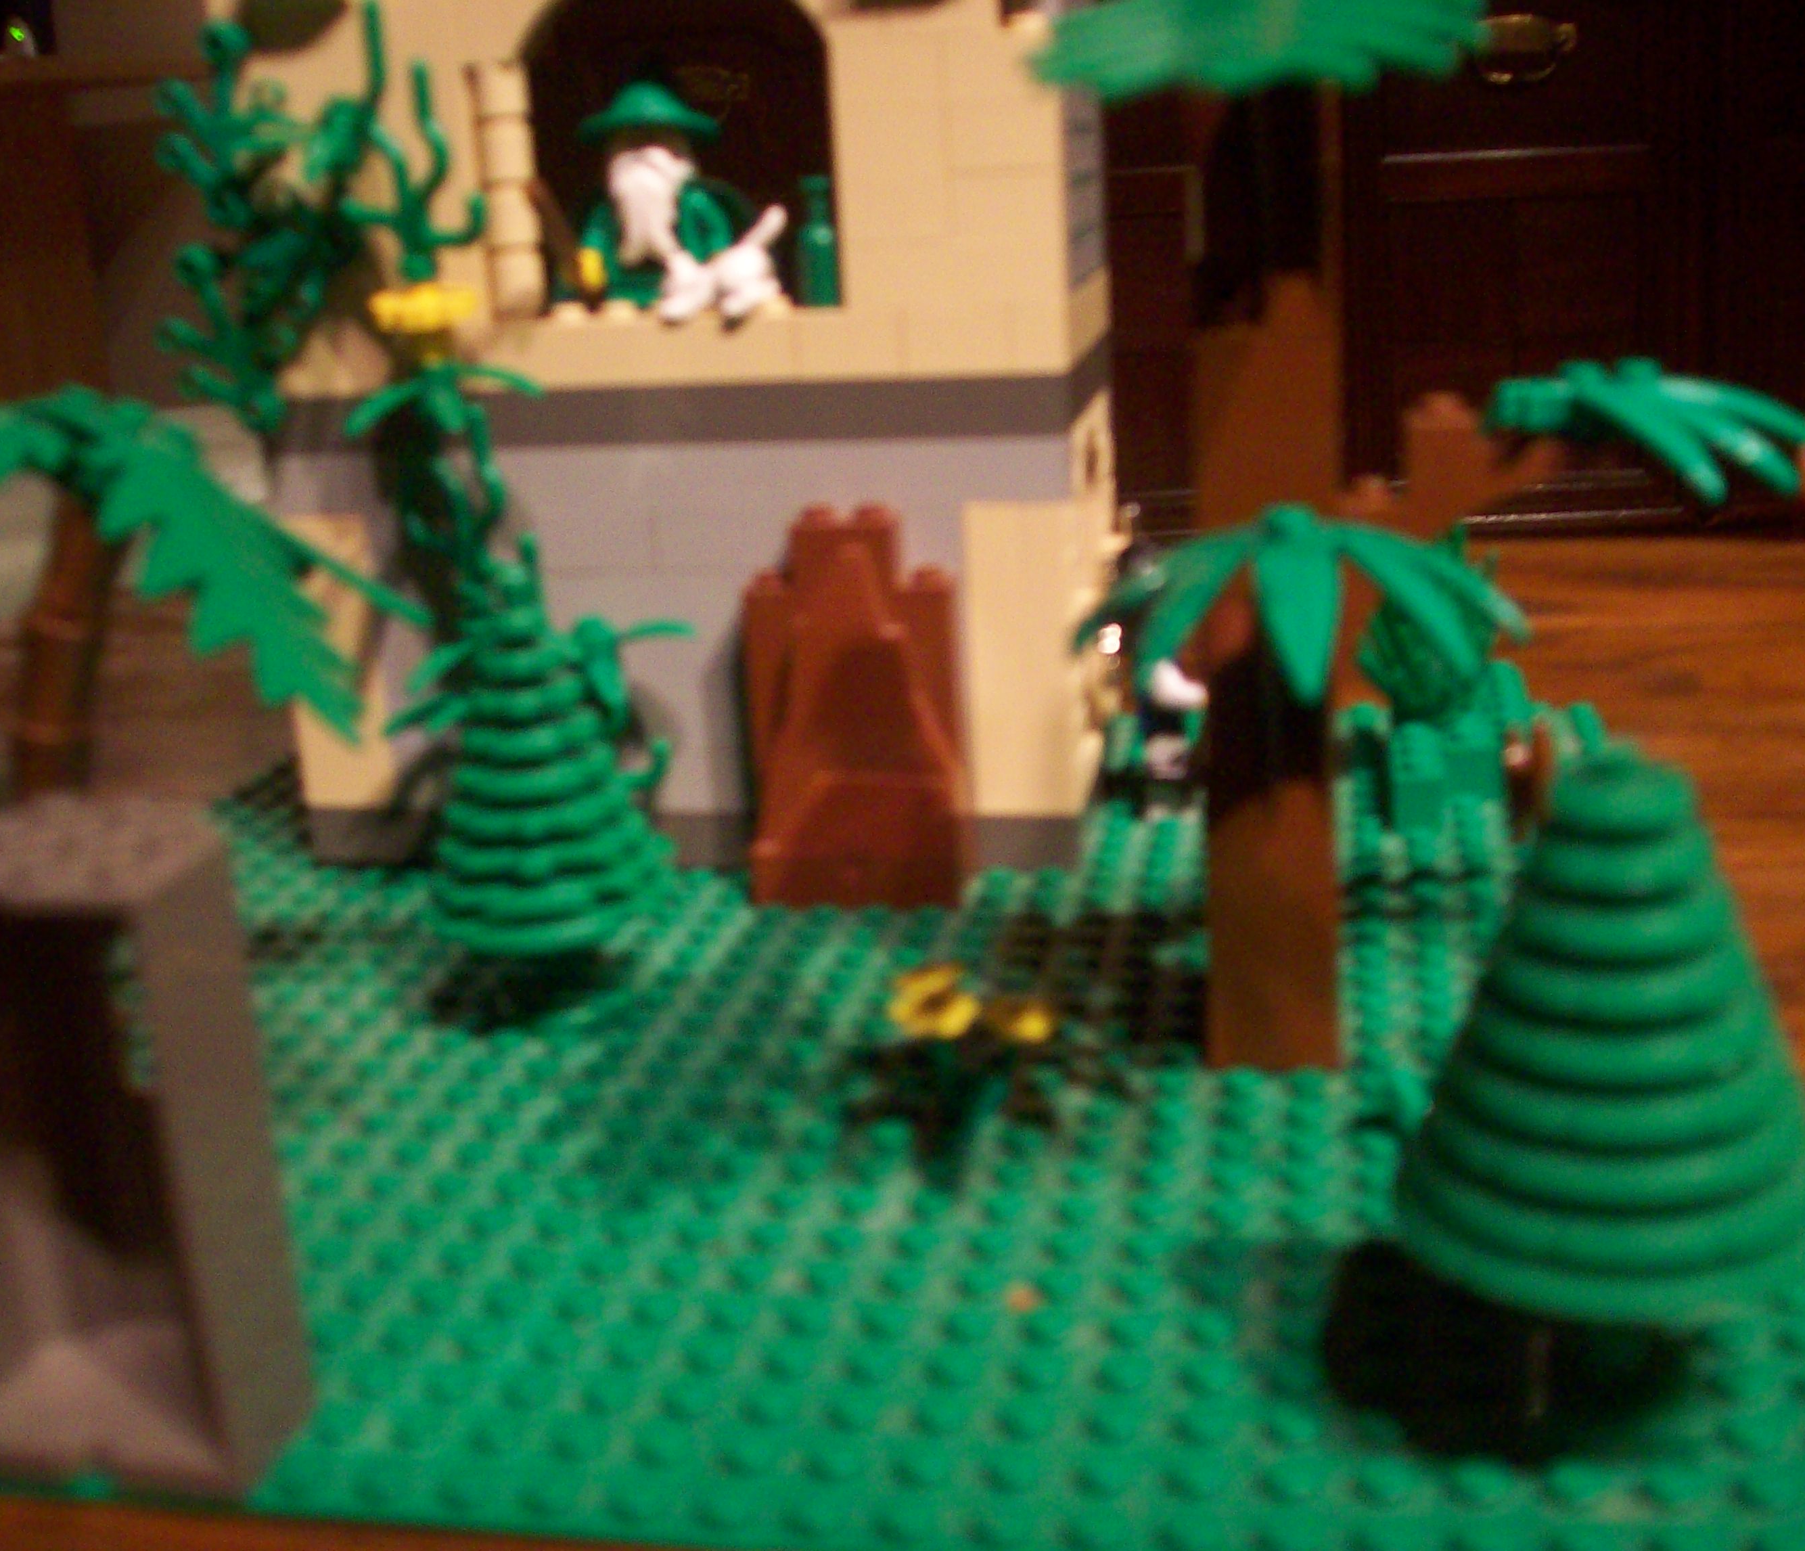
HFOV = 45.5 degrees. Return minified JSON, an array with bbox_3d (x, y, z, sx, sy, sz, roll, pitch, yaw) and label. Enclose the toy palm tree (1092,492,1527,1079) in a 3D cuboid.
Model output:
[{"bbox_3d":[0.046,0.004,0.248,0.049,0.071,0.044,0,17,12],"label":"toy palm tree"}]

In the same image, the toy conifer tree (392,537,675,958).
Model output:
[{"bbox_3d":[-0.051,-0.002,0.291,0.033,0.056,0.033,0,17,12],"label":"toy conifer tree"}]

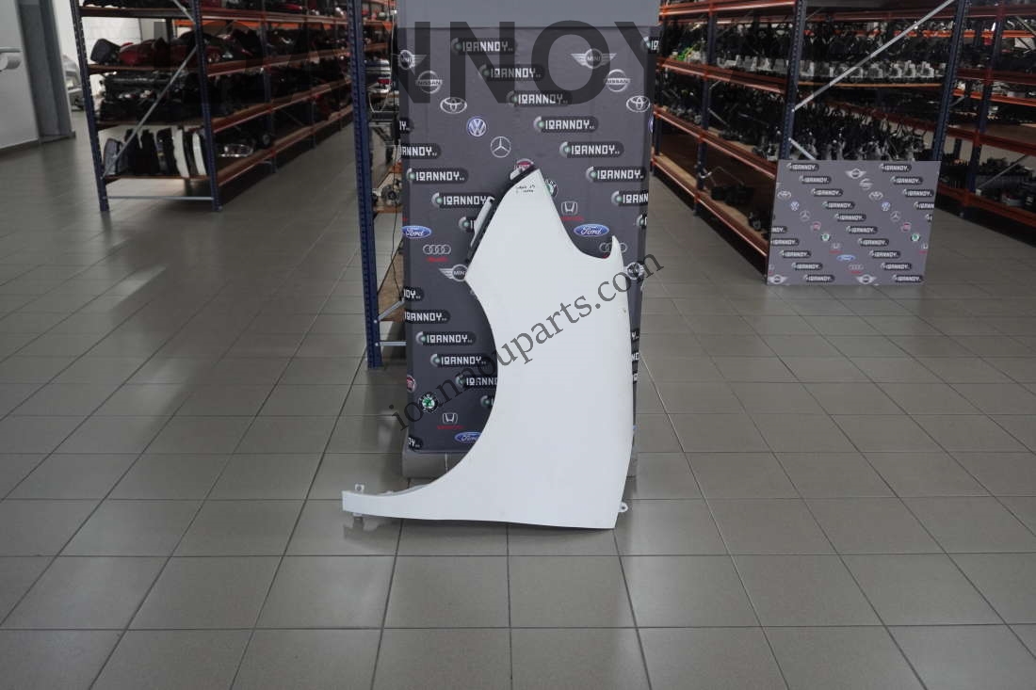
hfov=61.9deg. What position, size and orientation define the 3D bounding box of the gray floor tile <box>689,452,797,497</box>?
[{"bbox_3d":[0.715,0.420,2.780,0.300,0.010,0.300,0,20,-2],"label":"gray floor tile"}]

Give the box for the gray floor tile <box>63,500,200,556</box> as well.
[{"bbox_3d":[-1.086,0.523,2.451,0.300,0.010,0.300,0,20,-2],"label":"gray floor tile"}]

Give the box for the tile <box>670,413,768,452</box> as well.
[{"bbox_3d":[0.715,0.321,3.093,0.301,0.010,0.301,0,20,-2],"label":"tile"}]

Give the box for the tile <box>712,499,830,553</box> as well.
[{"bbox_3d":[0.725,0.525,2.504,0.300,0.010,0.300,0,20,-2],"label":"tile"}]

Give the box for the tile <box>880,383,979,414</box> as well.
[{"bbox_3d":[1.597,0.215,3.359,0.298,0.010,0.298,0,20,-2],"label":"tile"}]

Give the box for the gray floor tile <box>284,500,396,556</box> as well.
[{"bbox_3d":[-0.480,0.523,2.464,0.300,0.010,0.300,0,20,-2],"label":"gray floor tile"}]

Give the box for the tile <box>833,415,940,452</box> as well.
[{"bbox_3d":[1.312,0.319,3.088,0.300,0.010,0.300,0,20,-2],"label":"tile"}]

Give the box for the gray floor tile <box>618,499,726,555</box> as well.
[{"bbox_3d":[0.427,0.529,2.514,0.301,0.010,0.301,0,20,-2],"label":"gray floor tile"}]

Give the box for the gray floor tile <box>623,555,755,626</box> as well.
[{"bbox_3d":[0.428,0.625,2.200,0.298,0.010,0.298,0,20,-2],"label":"gray floor tile"}]

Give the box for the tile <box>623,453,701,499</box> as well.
[{"bbox_3d":[0.419,0.425,2.799,0.301,0.010,0.301,0,20,-2],"label":"tile"}]

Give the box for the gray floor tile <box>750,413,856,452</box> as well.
[{"bbox_3d":[1.005,0.317,3.061,0.298,0.010,0.298,0,20,-2],"label":"gray floor tile"}]

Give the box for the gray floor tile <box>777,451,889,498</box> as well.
[{"bbox_3d":[1.027,0.426,2.816,0.301,0.010,0.301,0,20,-2],"label":"gray floor tile"}]

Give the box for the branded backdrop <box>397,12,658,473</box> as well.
[{"bbox_3d":[0.021,-0.248,2.539,0.720,1.320,0.060,0,20,-2],"label":"branded backdrop"}]

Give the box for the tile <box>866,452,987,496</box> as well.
[{"bbox_3d":[1.317,0.421,2.798,0.300,0.010,0.300,0,20,-2],"label":"tile"}]

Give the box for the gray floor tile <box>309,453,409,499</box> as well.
[{"bbox_3d":[-0.487,0.417,2.739,0.298,0.010,0.298,0,20,-2],"label":"gray floor tile"}]

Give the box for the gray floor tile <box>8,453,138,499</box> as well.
[{"bbox_3d":[-1.404,0.421,2.750,0.301,0.010,0.301,0,20,-2],"label":"gray floor tile"}]

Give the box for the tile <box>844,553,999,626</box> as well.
[{"bbox_3d":[1.042,0.635,2.245,0.301,0.010,0.301,0,20,-2],"label":"tile"}]

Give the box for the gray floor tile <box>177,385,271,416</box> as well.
[{"bbox_3d":[-1.106,0.210,3.293,0.300,0.010,0.300,0,20,-2],"label":"gray floor tile"}]

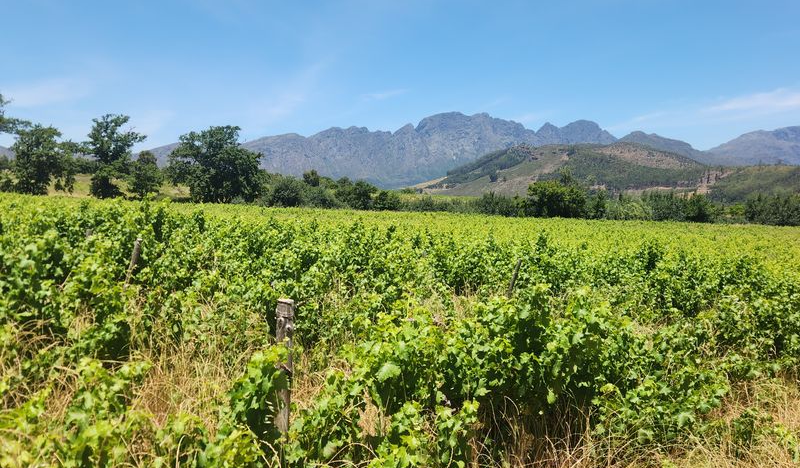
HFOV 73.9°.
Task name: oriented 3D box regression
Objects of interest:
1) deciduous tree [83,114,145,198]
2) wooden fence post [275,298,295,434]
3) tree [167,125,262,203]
[{"bbox_3d":[-32.230,-8.636,60.000,6.900,9.600,6.600,0,3,0],"label":"deciduous tree"},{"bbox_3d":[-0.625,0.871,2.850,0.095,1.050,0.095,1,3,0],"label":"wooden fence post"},{"bbox_3d":[-20.079,-7.475,58.000,10.200,8.600,9.300,0,3,0],"label":"tree"}]

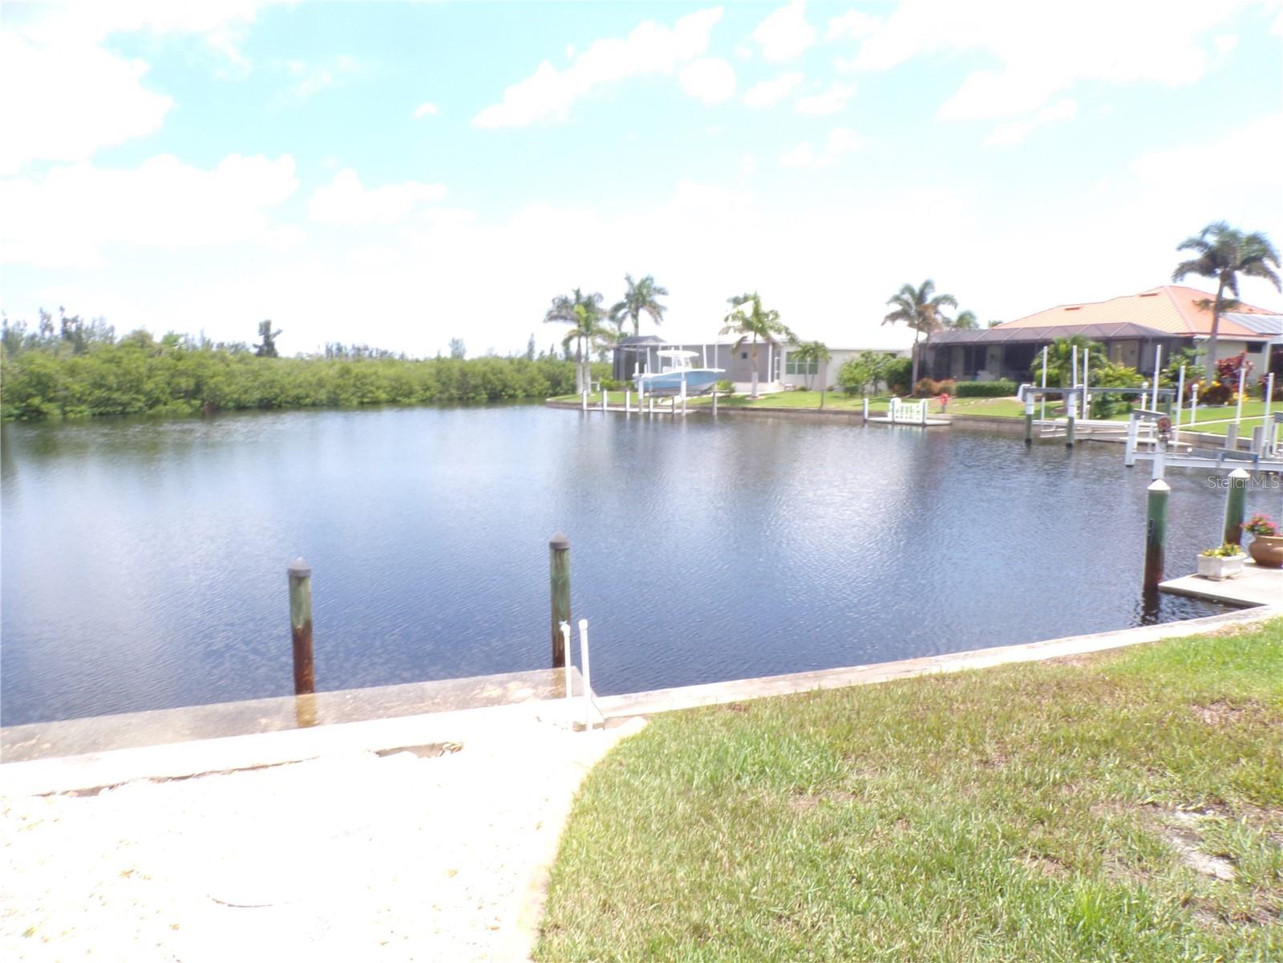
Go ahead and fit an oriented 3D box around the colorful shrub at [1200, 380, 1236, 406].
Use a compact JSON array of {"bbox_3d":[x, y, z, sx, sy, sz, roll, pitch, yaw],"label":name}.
[{"bbox_3d":[24.598,-3.768,38.000,1.541,1.060,1.400,0,7,0],"label":"colorful shrub"}]

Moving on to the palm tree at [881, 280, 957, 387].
[{"bbox_3d":[15.946,-8.332,51.000,4.367,6.315,4.100,0,7,0],"label":"palm tree"}]

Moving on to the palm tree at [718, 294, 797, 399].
[{"bbox_3d":[7.285,-8.505,55.500,4.878,6.501,4.600,0,7,0],"label":"palm tree"}]

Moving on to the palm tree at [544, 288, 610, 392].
[{"bbox_3d":[-4.579,-10.053,63.500,4.651,7.367,4.400,0,7,0],"label":"palm tree"}]

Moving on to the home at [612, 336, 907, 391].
[{"bbox_3d":[8.539,-8.794,64.500,18.800,4.500,11.500,3,8,24],"label":"home"}]

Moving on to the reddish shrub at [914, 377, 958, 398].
[{"bbox_3d":[16.691,-5.299,50.300,2.494,1.122,1.900,0,7,0],"label":"reddish shrub"}]

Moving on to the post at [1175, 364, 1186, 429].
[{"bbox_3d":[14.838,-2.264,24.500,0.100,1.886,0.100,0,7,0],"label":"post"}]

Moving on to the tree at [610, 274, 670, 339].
[{"bbox_3d":[-0.120,-12.160,71.000,4.800,9.000,4.800,0,7,0],"label":"tree"}]

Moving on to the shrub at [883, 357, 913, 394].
[{"bbox_3d":[15.978,-6.579,55.500,1.800,2.300,1.800,2,7,16],"label":"shrub"}]

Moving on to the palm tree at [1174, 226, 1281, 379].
[{"bbox_3d":[27.590,-8.021,42.000,5.000,8.400,5.000,5,8,33],"label":"palm tree"}]

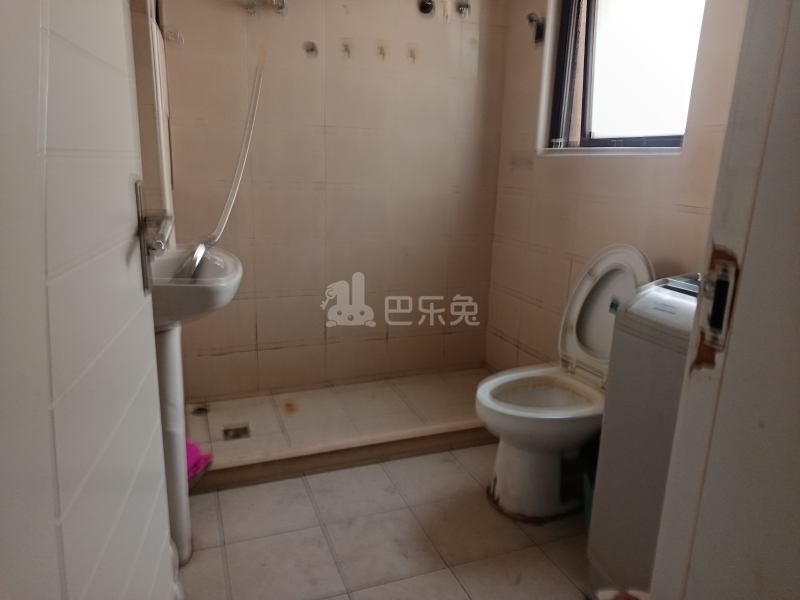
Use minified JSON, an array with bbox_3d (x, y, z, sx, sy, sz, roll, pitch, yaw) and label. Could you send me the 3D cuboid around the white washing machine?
[{"bbox_3d":[0.883,0.408,1.336,0.540,0.870,0.530,-4,15,-20],"label":"white washing machine"}]

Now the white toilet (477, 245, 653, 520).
[{"bbox_3d":[0.519,0.256,1.890,0.590,0.872,0.410,-5,16,-26],"label":"white toilet"}]

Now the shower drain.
[{"bbox_3d":[-0.697,0.566,2.374,0.103,0.010,0.108,-4,15,-20],"label":"shower drain"}]

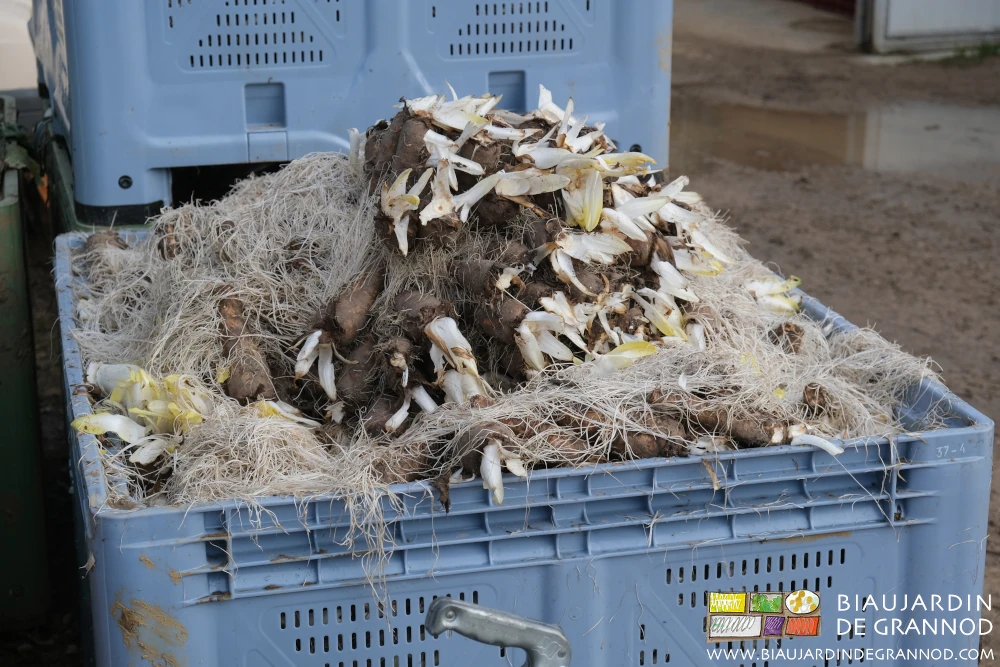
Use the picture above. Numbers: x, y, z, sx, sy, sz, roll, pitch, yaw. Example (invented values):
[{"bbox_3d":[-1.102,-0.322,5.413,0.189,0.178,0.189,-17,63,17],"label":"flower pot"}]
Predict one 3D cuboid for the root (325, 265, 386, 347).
[{"bbox_3d":[-0.175,-0.039,2.243,0.047,0.045,0.148,4,40,14],"label":"root"}]

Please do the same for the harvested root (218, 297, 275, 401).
[{"bbox_3d":[-0.308,0.016,2.125,0.054,0.051,0.168,-5,42,-14],"label":"harvested root"}]

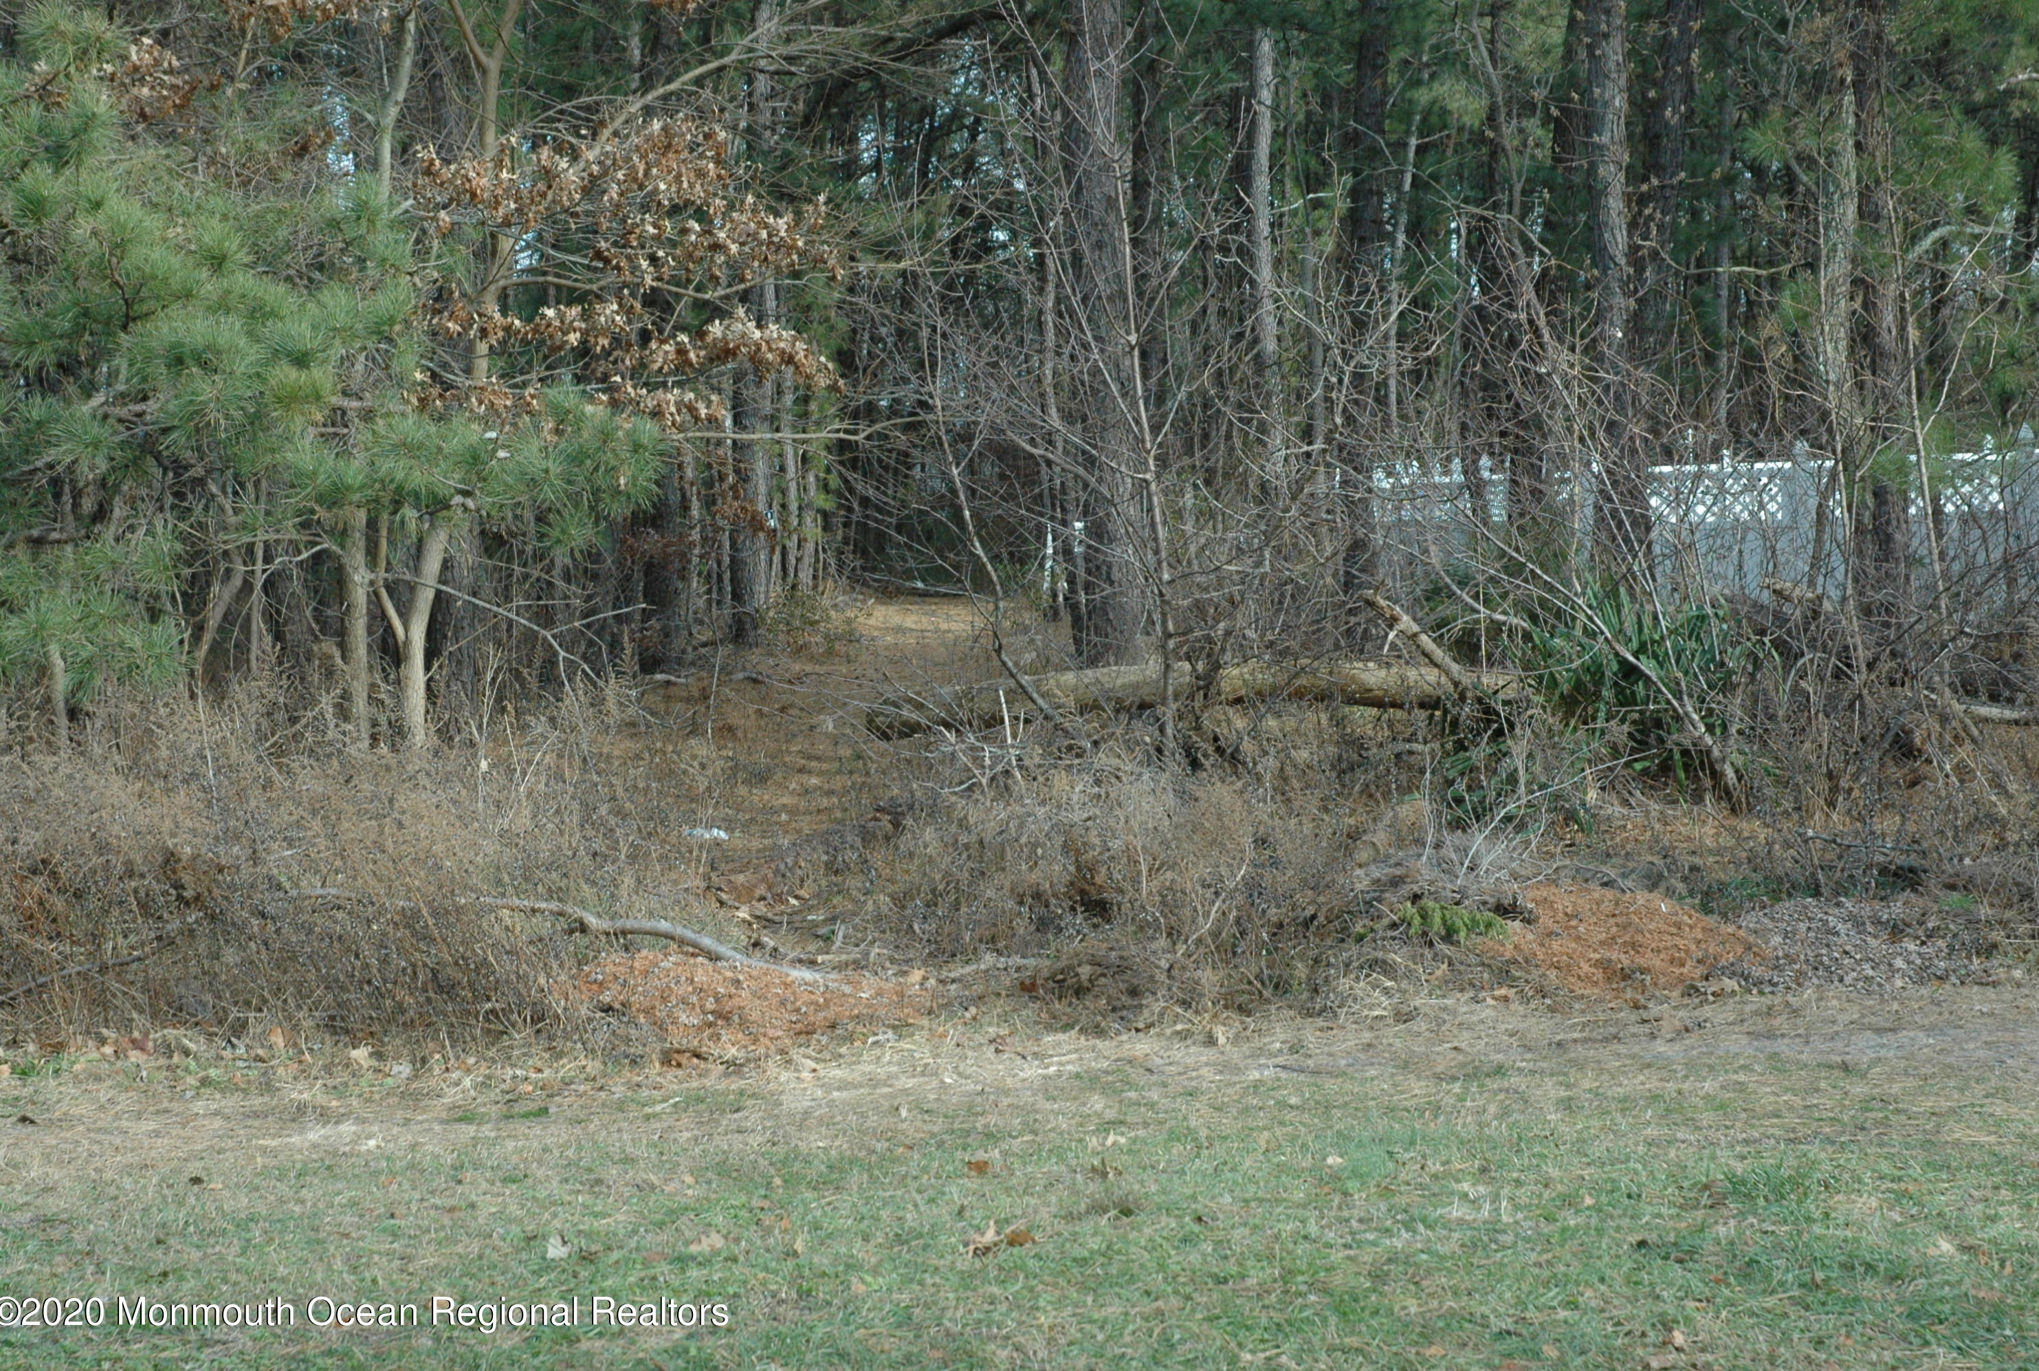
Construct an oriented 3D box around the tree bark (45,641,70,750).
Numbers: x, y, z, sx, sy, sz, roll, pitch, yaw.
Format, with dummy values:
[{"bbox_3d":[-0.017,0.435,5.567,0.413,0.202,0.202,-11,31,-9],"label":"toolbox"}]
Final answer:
[{"bbox_3d":[-4.838,0.053,19.000,0.120,0.560,0.110,-2,3,0],"label":"tree bark"}]

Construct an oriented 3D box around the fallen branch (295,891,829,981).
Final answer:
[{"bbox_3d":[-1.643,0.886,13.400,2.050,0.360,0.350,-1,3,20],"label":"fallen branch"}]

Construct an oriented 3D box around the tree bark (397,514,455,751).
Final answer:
[{"bbox_3d":[-3.135,-0.281,20.000,0.290,1.270,0.170,-2,3,0],"label":"tree bark"}]

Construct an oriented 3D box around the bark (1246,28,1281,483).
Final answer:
[{"bbox_3d":[2.326,-4.100,36.000,0.260,4.400,0.250,-2,3,0],"label":"bark"}]

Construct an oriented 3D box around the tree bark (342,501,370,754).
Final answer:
[{"bbox_3d":[-3.514,-0.299,20.000,0.140,1.300,0.130,-2,3,0],"label":"tree bark"}]

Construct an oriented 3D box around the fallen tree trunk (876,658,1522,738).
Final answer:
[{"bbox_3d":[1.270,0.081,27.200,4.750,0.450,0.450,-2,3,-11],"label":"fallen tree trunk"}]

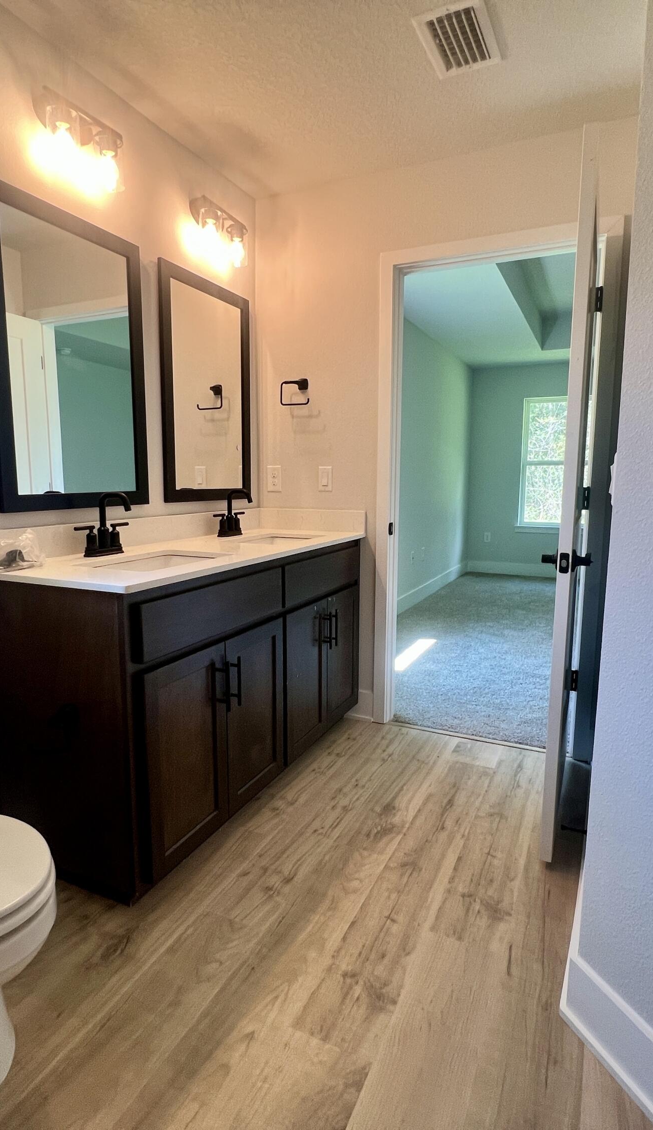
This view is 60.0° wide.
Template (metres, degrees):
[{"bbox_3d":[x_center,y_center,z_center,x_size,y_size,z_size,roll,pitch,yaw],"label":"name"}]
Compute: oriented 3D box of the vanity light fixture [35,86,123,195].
[{"bbox_3d":[-0.742,-1.305,1.716,0.150,0.200,0.280,4,9,25],"label":"vanity light fixture"}]

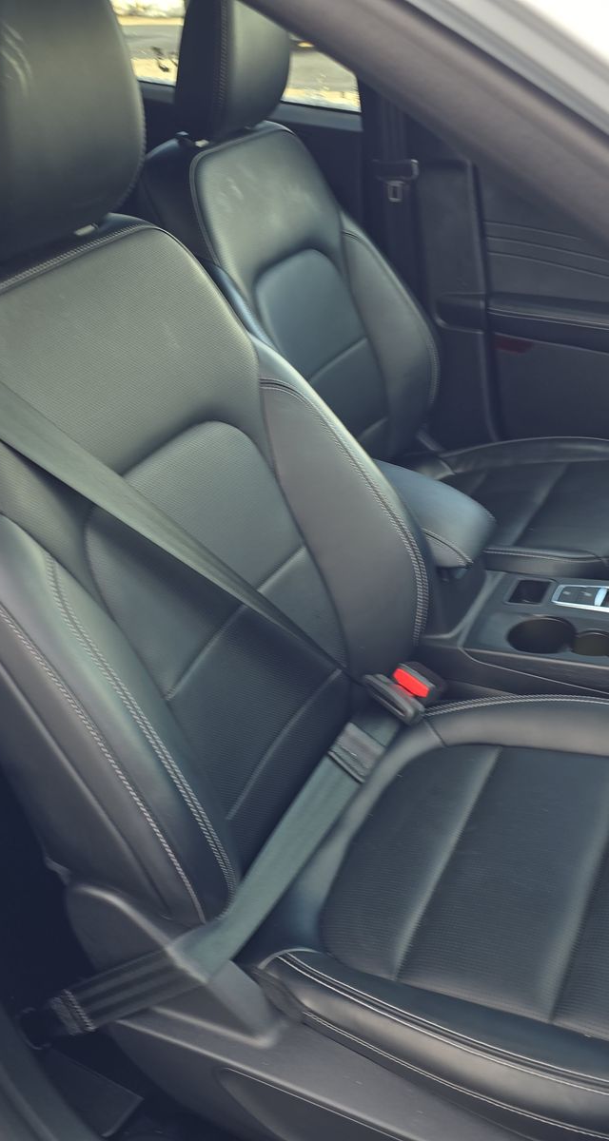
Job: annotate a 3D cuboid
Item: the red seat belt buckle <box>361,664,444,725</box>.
[{"bbox_3d":[0.117,0.144,1.147,0.075,0.050,0.060,32,41,8],"label":"red seat belt buckle"}]

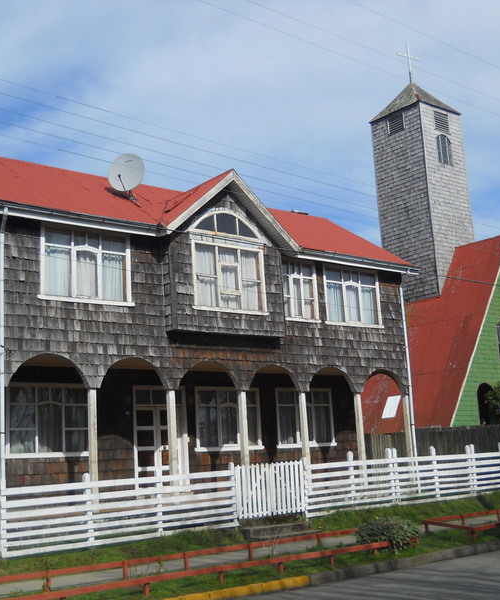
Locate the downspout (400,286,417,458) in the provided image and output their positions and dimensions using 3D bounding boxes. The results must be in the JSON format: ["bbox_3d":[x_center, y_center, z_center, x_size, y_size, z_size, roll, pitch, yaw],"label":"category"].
[{"bbox_3d":[4.324,2.268,23.121,0.085,5.350,0.085,6,-14,-41],"label":"downspout"}]

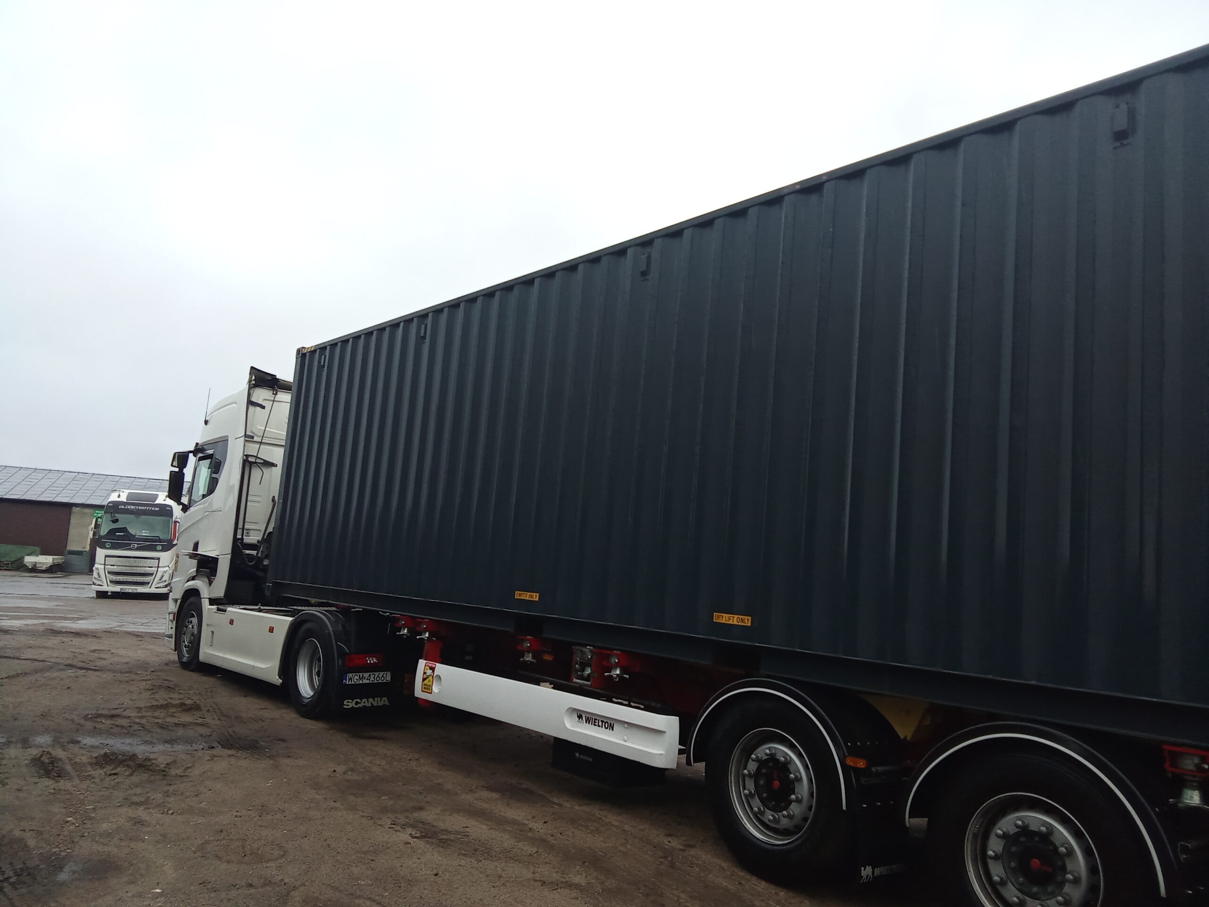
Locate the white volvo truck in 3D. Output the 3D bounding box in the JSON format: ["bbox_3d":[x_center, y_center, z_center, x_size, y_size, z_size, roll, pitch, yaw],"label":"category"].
[{"bbox_3d":[-16.282,3.193,34.311,2.520,3.580,2.400,6,-7,-23],"label":"white volvo truck"}]

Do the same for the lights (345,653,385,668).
[{"bbox_3d":[-2.385,2.044,9.673,0.420,0.140,0.100,11,-10,-40],"label":"lights"}]

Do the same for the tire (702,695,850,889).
[{"bbox_3d":[1.007,1.771,5.254,0.380,1.040,1.040,11,-10,-38],"label":"tire"}]

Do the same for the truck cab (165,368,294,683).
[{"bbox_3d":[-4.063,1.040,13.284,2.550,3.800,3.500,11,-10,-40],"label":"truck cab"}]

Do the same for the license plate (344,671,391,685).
[{"bbox_3d":[-2.337,2.215,9.650,0.520,0.114,0.020,11,-10,-40],"label":"license plate"}]

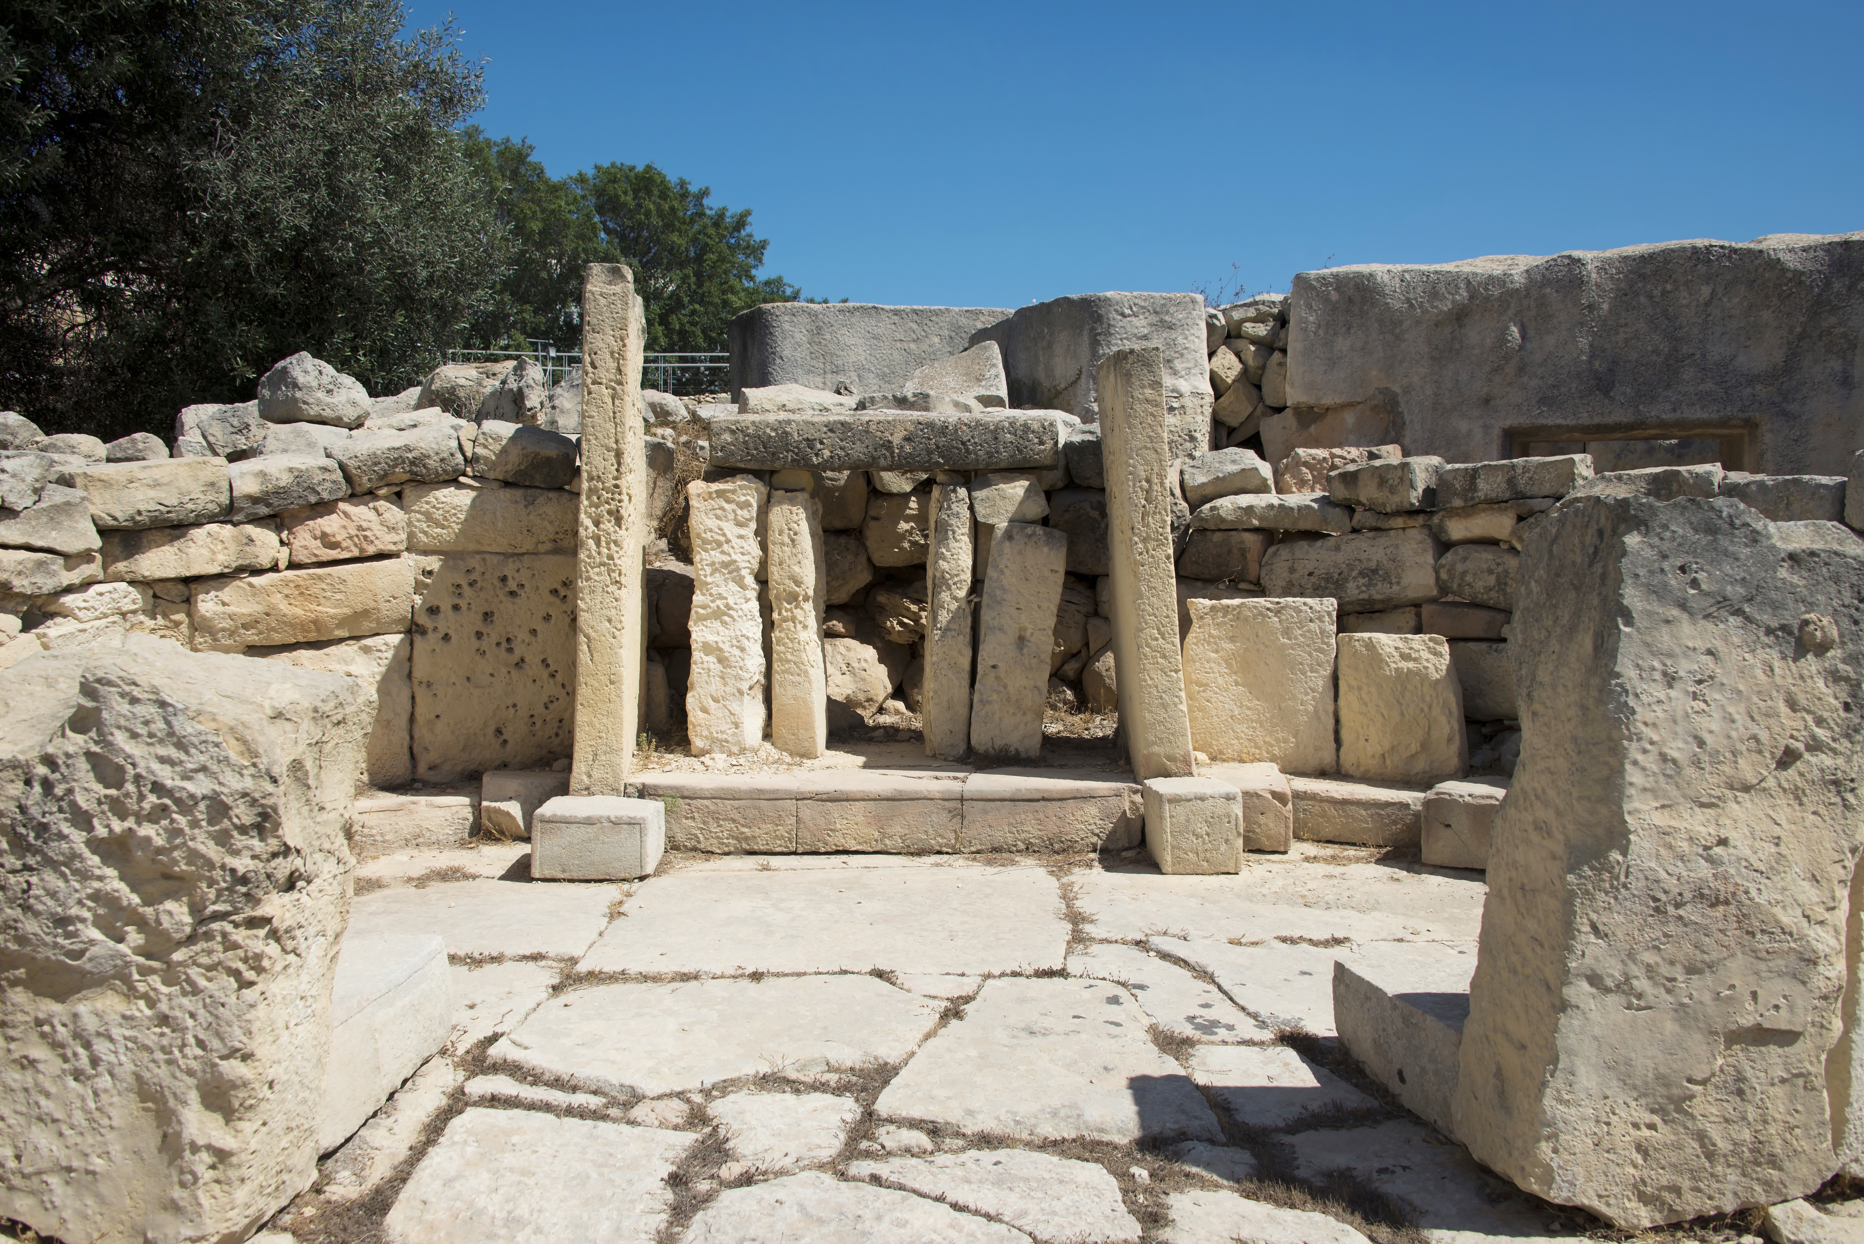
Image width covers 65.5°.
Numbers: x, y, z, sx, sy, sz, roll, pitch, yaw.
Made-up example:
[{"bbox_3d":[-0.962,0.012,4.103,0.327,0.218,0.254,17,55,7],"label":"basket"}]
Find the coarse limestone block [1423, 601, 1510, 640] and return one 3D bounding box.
[{"bbox_3d":[3.183,-0.004,8.600,0.530,0.210,0.350,1,3,22],"label":"coarse limestone block"}]

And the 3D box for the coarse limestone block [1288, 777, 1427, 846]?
[{"bbox_3d":[2.582,1.139,8.785,0.800,0.280,0.650,0,2,12],"label":"coarse limestone block"}]

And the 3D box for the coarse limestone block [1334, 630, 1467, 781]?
[{"bbox_3d":[2.908,0.514,9.000,0.710,0.865,0.320,1,3,28],"label":"coarse limestone block"}]

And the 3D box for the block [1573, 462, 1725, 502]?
[{"bbox_3d":[5.280,-0.970,10.750,1.050,0.360,0.500,0,1,18],"label":"block"}]

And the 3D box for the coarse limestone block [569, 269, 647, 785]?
[{"bbox_3d":[-1.783,-0.477,7.980,0.300,2.860,0.450,1,3,0],"label":"coarse limestone block"}]

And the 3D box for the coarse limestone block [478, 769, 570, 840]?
[{"bbox_3d":[-2.482,1.120,8.950,0.487,0.316,0.650,0,2,-8],"label":"coarse limestone block"}]

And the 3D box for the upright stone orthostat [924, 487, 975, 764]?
[{"bbox_3d":[0.121,-0.014,9.856,0.280,1.860,0.380,0,2,8],"label":"upright stone orthostat"}]

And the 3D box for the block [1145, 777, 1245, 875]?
[{"bbox_3d":[1.422,1.101,7.903,0.420,0.420,0.620,0,2,3],"label":"block"}]

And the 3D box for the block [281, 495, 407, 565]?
[{"bbox_3d":[-3.749,-0.589,9.285,0.680,0.370,0.420,-6,3,-15],"label":"block"}]

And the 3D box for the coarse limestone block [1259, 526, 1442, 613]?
[{"bbox_3d":[2.744,-0.333,9.500,1.093,0.486,0.450,-5,1,20],"label":"coarse limestone block"}]

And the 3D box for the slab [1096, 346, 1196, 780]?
[{"bbox_3d":[1.222,-0.327,8.250,0.290,2.380,0.420,-5,3,-6],"label":"slab"}]

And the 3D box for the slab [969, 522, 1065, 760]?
[{"bbox_3d":[0.520,0.118,8.700,0.430,1.400,0.240,5,3,0],"label":"slab"}]

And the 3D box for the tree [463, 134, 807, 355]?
[{"bbox_3d":[-6.370,-6.600,32.000,7.600,7.200,7.000,0,2,0],"label":"tree"}]

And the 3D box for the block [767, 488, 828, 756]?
[{"bbox_3d":[-1.025,0.020,10.930,0.370,1.950,0.400,0,0,-3],"label":"block"}]

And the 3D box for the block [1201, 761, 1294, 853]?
[{"bbox_3d":[2.150,1.315,10.100,0.620,0.460,0.700,0,0,6],"label":"block"}]

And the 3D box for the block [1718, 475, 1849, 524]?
[{"bbox_3d":[5.153,-0.737,8.800,0.660,0.300,0.450,0,2,15],"label":"block"}]

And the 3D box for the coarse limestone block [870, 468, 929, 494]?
[{"bbox_3d":[-0.203,-0.896,9.200,0.380,0.170,0.300,0,3,0],"label":"coarse limestone block"}]

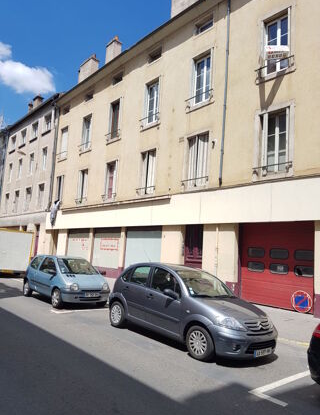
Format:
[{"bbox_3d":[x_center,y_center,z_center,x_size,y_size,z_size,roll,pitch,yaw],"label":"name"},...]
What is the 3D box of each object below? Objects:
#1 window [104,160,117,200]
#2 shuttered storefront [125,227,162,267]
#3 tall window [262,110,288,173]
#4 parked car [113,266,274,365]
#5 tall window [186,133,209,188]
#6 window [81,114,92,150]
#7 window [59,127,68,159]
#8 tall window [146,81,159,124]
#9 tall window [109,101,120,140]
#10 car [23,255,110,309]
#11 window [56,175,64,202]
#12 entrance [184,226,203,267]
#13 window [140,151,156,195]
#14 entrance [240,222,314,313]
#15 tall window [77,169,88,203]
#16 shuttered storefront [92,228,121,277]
[{"bbox_3d":[-2.693,-1.536,18.292,0.200,2.190,1.080,11,-11,-41],"label":"window"},{"bbox_3d":[-0.870,2.266,15.557,0.197,2.610,2.935,11,-11,-41],"label":"shuttered storefront"},{"bbox_3d":[4.002,-2.213,11.004,0.200,2.190,1.040,11,-11,-41],"label":"tall window"},{"bbox_3d":[0.527,1.963,6.720,1.680,1.520,3.850,11,-11,-39],"label":"parked car"},{"bbox_3d":[1.622,-1.979,13.595,0.197,2.236,1.271,11,-11,-41],"label":"tall window"},{"bbox_3d":[-4.830,-4.931,21.418,0.200,2.400,1.050,11,-11,-41],"label":"window"},{"bbox_3d":[-7.265,-4.823,24.390,0.197,2.463,1.280,11,-11,-41],"label":"window"},{"bbox_3d":[-0.376,-5.378,16.568,0.200,2.380,1.050,11,-11,-41],"label":"tall window"},{"bbox_3d":[-2.627,-5.147,19.018,0.200,2.400,1.020,11,-11,-41],"label":"tall window"},{"bbox_3d":[-2.969,2.258,10.211,1.640,1.420,3.430,11,-11,-40],"label":"car"},{"bbox_3d":[-7.356,-1.198,23.706,0.197,2.187,1.133,11,-11,-41],"label":"window"},{"bbox_3d":[1.398,2.058,13.200,0.197,2.630,1.152,11,-11,-41],"label":"entrance"},{"bbox_3d":[-0.574,-1.765,16.063,0.197,2.187,1.251,11,-11,-41],"label":"window"},{"bbox_3d":[3.788,1.876,10.561,0.200,2.740,2.540,11,-11,-41],"label":"entrance"},{"bbox_3d":[-5.023,-1.376,21.074,0.197,2.197,1.280,11,-11,-41],"label":"tall window"},{"bbox_3d":[-2.987,2.472,17.936,0.197,2.620,2.955,11,-11,-41],"label":"shuttered storefront"}]

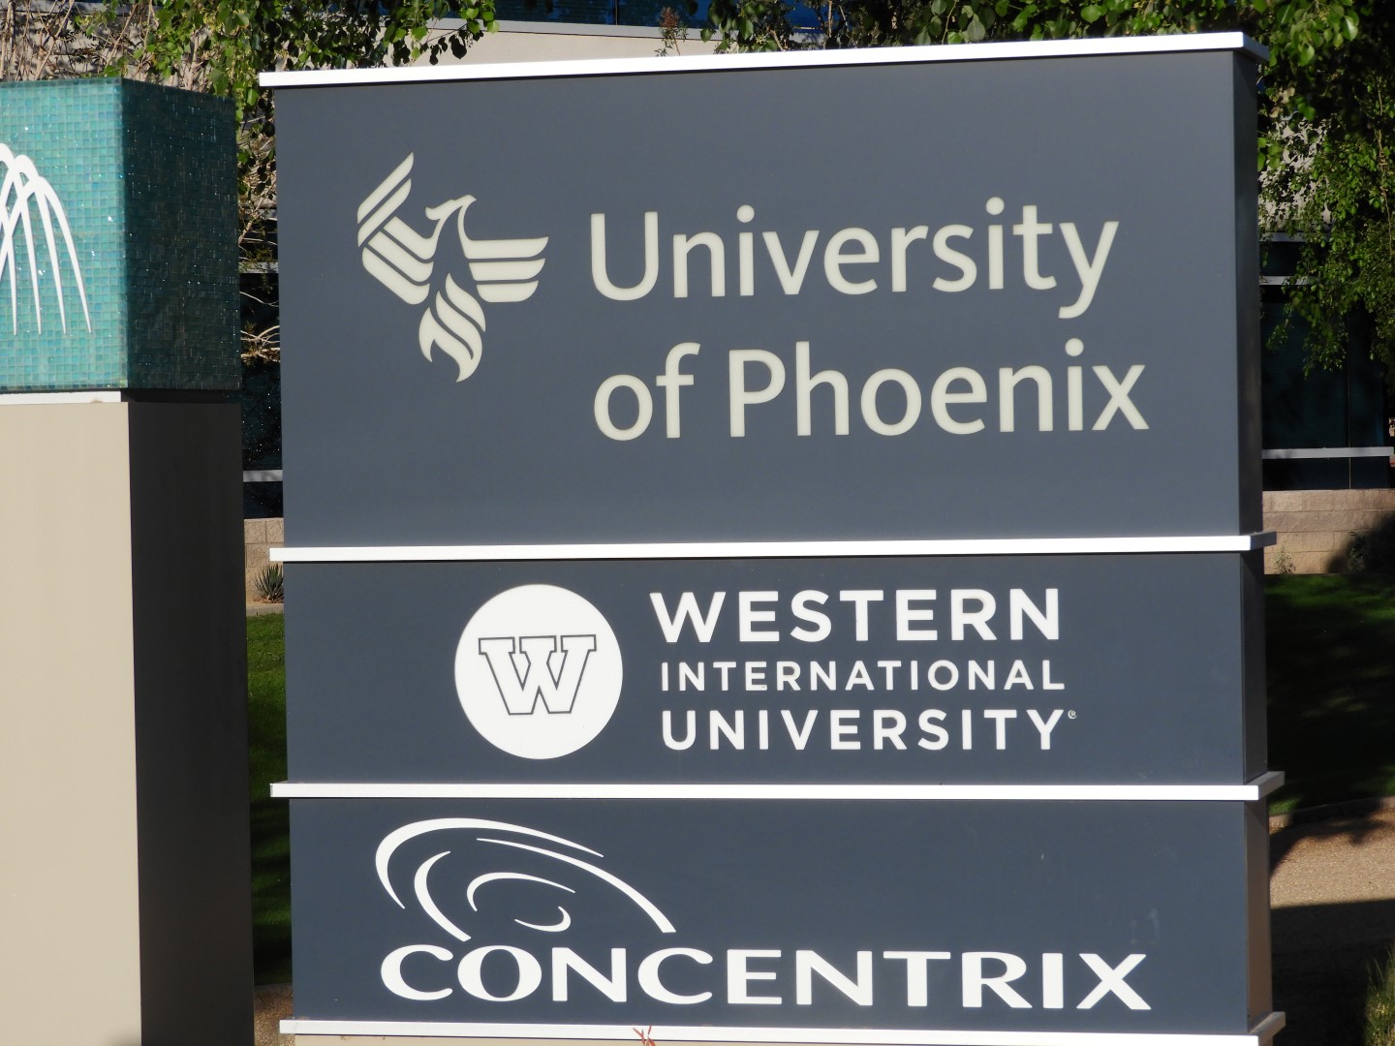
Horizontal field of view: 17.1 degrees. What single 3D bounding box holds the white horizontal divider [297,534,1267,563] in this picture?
[{"bbox_3d":[0.135,0.044,8.797,1.885,0.026,0.345,-1,1,15],"label":"white horizontal divider"}]

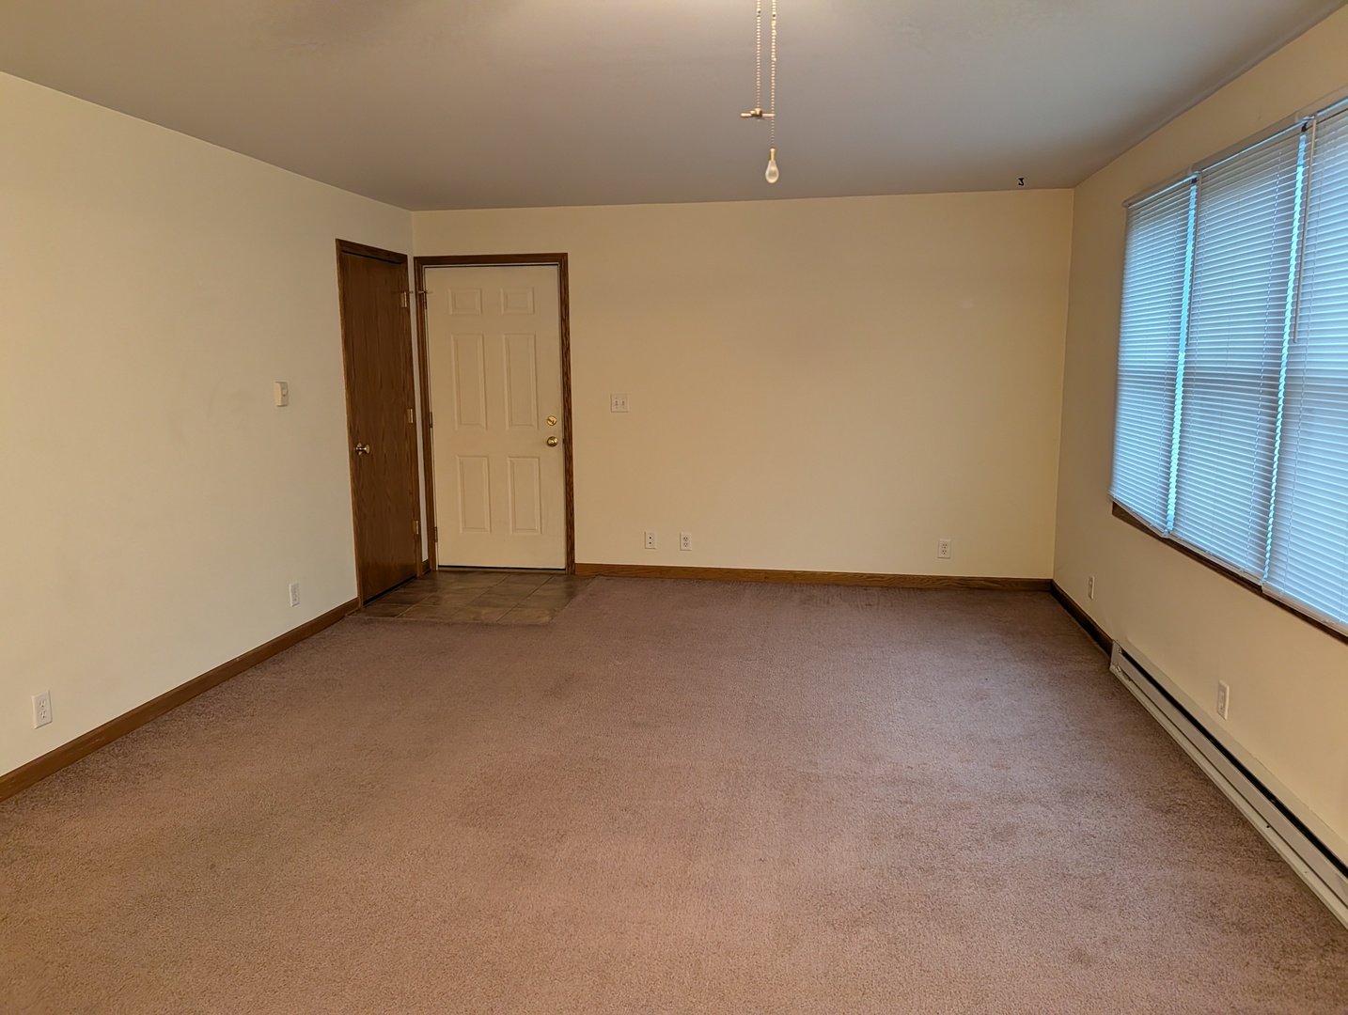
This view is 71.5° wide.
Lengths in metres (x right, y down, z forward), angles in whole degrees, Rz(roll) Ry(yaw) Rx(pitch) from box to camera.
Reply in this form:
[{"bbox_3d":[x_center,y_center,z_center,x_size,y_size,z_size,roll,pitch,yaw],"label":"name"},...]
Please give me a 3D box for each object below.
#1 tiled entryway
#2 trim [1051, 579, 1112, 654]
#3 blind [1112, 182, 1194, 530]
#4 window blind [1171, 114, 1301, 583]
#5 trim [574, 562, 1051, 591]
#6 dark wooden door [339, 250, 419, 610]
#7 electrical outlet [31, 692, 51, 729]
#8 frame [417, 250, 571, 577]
[{"bbox_3d":[-1.212,0.555,5.913,1.214,0.020,1.168,1,9,10],"label":"tiled entryway"},{"bbox_3d":[2.261,0.587,5.263,0.020,0.093,1.268,1,9,10],"label":"trim"},{"bbox_3d":[2.062,-0.655,4.085,0.040,1.382,0.815,1,9,10],"label":"blind"},{"bbox_3d":[1.920,-0.513,3.257,0.040,1.390,0.840,1,9,10],"label":"window blind"},{"bbox_3d":[0.851,0.457,6.134,3.093,0.093,0.020,1,9,10],"label":"trim"},{"bbox_3d":[-1.826,-0.514,5.859,0.050,2.137,0.870,1,9,10],"label":"dark wooden door"},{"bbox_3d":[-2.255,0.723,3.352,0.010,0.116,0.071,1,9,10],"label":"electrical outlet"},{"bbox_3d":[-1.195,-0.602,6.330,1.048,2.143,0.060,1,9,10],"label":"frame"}]

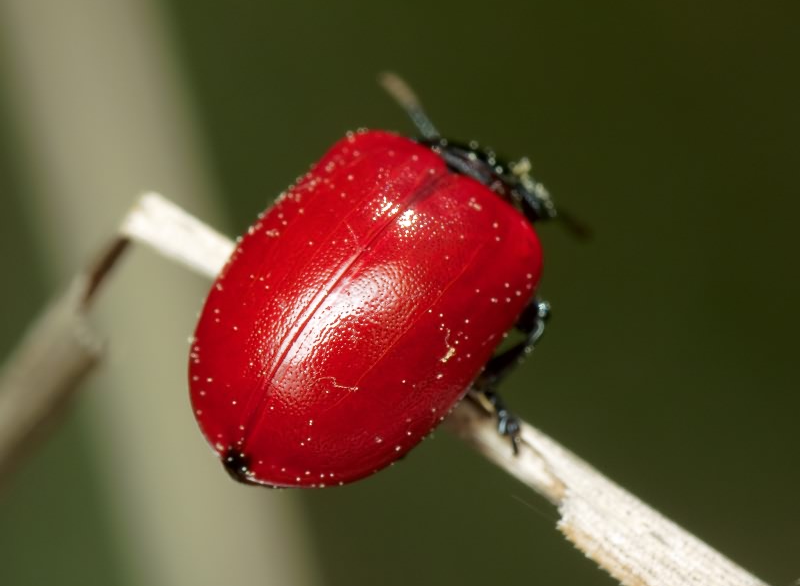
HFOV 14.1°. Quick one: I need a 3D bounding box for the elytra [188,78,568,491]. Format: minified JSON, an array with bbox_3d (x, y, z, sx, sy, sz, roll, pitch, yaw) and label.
[{"bbox_3d":[-0.001,0.000,0.075,0.007,0.005,0.011,33,64,13],"label":"elytra"}]

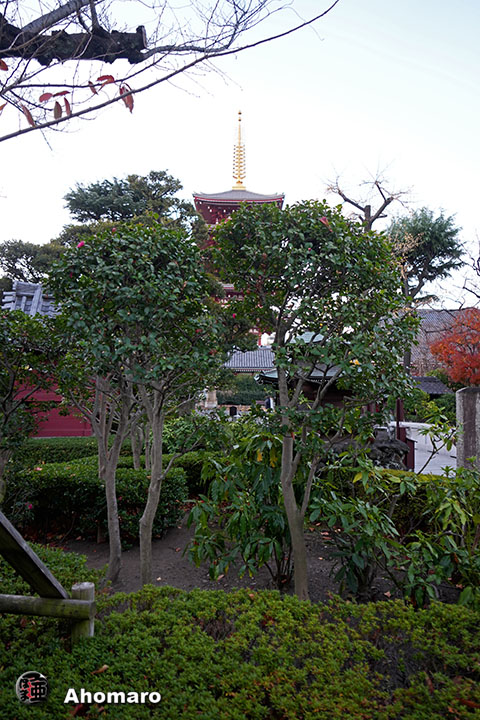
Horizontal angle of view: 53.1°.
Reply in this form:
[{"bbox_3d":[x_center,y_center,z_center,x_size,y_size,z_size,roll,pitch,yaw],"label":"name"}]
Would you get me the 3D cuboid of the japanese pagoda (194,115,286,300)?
[{"bbox_3d":[0.029,-18.332,85.233,16.200,53.300,16.200,0,-5,0],"label":"japanese pagoda"}]

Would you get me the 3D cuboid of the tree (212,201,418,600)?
[{"bbox_3d":[0.587,0.336,3.886,1.650,3.120,1.550,0,-5,0],"label":"tree"}]

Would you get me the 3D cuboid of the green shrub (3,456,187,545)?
[{"bbox_3d":[-1.719,1.617,5.588,2.050,0.800,1.050,0,-5,0],"label":"green shrub"}]

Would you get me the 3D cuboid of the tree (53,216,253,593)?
[{"bbox_3d":[-0.794,0.397,4.161,1.680,3.020,1.550,0,-5,0],"label":"tree"}]

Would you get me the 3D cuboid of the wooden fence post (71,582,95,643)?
[{"bbox_3d":[-0.711,1.350,2.149,0.108,0.800,0.108,0,-5,0],"label":"wooden fence post"}]

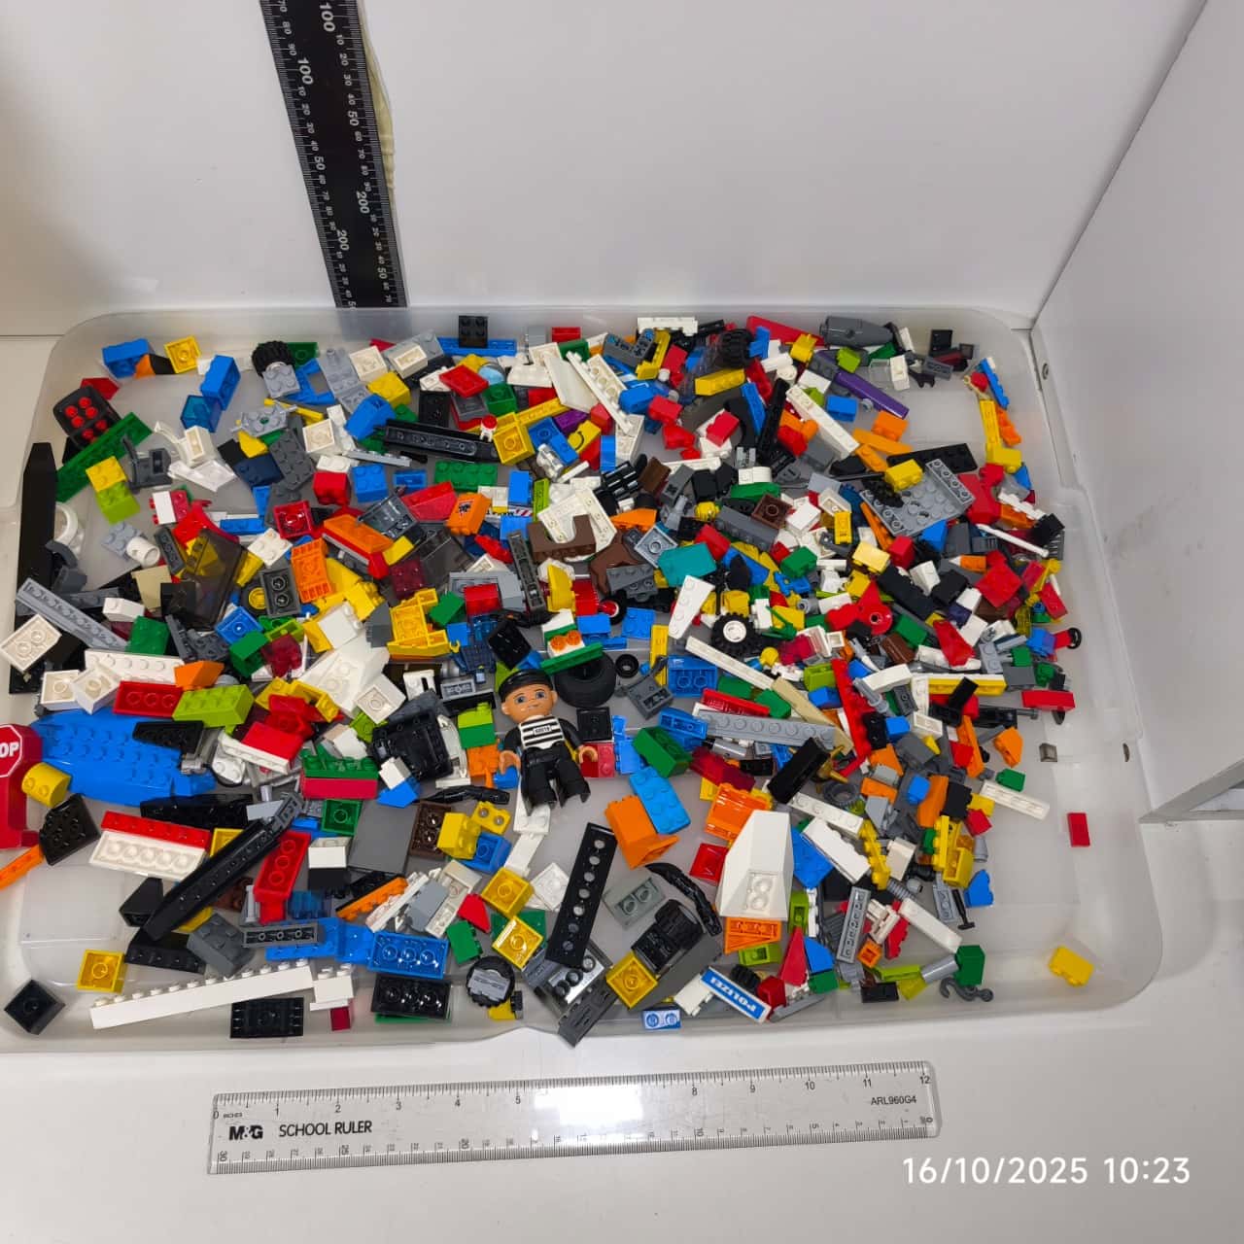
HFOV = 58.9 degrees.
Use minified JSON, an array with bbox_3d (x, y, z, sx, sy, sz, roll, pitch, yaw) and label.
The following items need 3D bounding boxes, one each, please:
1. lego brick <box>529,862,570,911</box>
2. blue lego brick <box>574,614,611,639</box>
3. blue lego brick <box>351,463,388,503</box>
[{"bbox_3d":[-0.032,0.122,0.505,0.016,0.005,0.016,41,64,20],"label":"lego brick"},{"bbox_3d":[-0.016,0.003,0.556,0.016,0.016,0.011,-2,69,-18],"label":"blue lego brick"},{"bbox_3d":[-0.133,-0.074,0.581,0.016,0.011,0.016,-9,69,-10],"label":"blue lego brick"}]

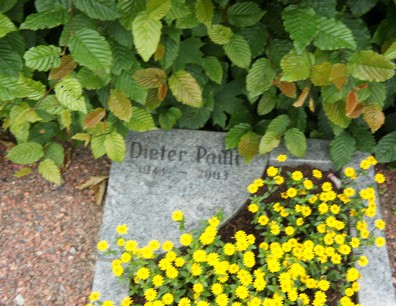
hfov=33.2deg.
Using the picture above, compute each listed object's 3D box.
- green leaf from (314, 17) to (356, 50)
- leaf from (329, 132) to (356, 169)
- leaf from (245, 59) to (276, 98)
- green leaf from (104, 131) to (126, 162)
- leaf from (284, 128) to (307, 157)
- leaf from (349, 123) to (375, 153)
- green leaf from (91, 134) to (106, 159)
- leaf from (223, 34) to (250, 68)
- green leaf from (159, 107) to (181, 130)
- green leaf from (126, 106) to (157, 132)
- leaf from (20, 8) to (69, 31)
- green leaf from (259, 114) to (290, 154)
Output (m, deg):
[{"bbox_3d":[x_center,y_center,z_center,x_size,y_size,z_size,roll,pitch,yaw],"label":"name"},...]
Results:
[{"bbox_3d":[0.251,-0.216,1.210,0.084,0.058,0.020,26,8,7],"label":"green leaf"},{"bbox_3d":[0.297,-0.004,1.360,0.052,0.018,0.083,13,88,12],"label":"leaf"},{"bbox_3d":[0.120,-0.142,1.270,0.053,0.018,0.088,20,92,4],"label":"leaf"},{"bbox_3d":[-0.170,-0.013,1.371,0.040,0.071,0.018,-20,16,-3],"label":"green leaf"},{"bbox_3d":[0.198,-0.020,1.350,0.042,0.014,0.064,-19,84,6],"label":"leaf"},{"bbox_3d":[0.321,-0.035,1.310,0.054,0.012,0.080,-27,82,10],"label":"leaf"},{"bbox_3d":[-0.184,-0.012,1.250,0.036,0.010,0.052,16,83,-6],"label":"green leaf"},{"bbox_3d":[0.070,-0.183,1.200,0.045,0.015,0.071,-29,83,-2],"label":"leaf"},{"bbox_3d":[-0.054,-0.066,1.270,0.034,0.015,0.053,41,84,4],"label":"green leaf"},{"bbox_3d":[-0.106,-0.062,1.250,0.064,0.011,0.046,19,83,-2],"label":"green leaf"},{"bbox_3d":[-0.271,-0.236,1.180,0.094,0.012,0.054,-25,53,-22],"label":"leaf"},{"bbox_3d":[0.141,-0.034,1.220,0.038,0.015,0.085,35,86,7],"label":"green leaf"}]

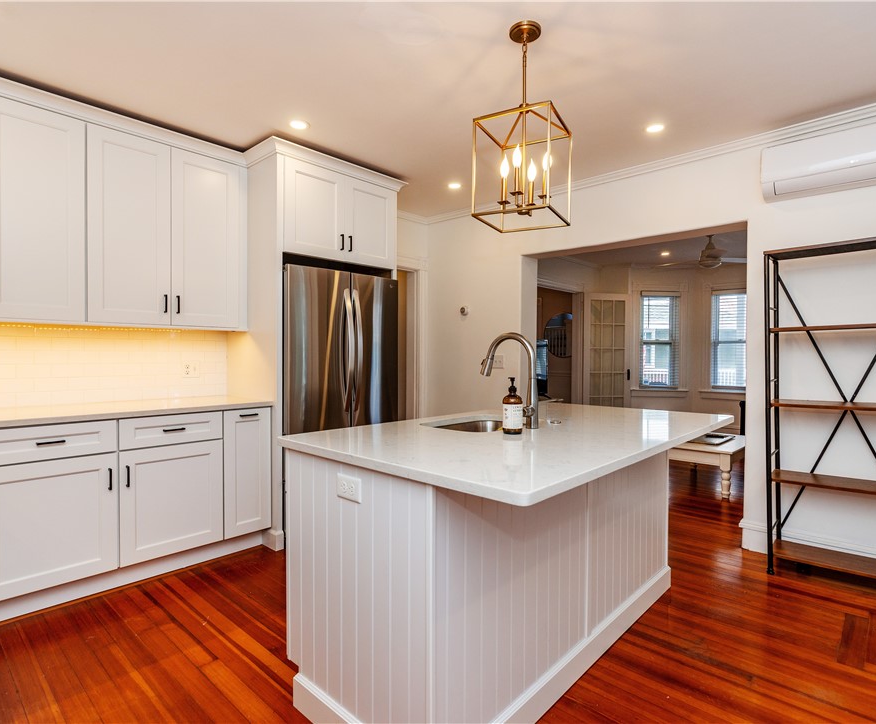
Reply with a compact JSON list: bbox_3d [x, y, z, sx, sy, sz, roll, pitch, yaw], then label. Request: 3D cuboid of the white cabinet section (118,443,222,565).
[{"bbox_3d":[-1.647,0.747,2.840,0.610,0.589,0.521,0,0,44],"label":"white cabinet section"}]

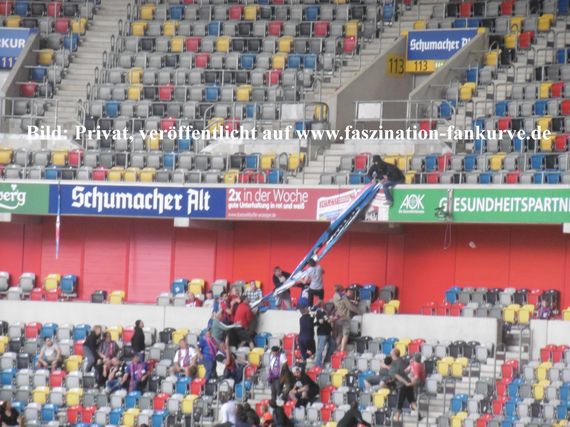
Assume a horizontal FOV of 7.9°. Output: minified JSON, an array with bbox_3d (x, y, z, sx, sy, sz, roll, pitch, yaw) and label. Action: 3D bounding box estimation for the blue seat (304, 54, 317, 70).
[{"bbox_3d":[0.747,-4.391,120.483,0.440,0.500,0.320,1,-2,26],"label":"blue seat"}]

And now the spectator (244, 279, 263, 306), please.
[{"bbox_3d":[-0.821,2.373,107.300,0.550,1.250,0.750,1,2,30],"label":"spectator"}]

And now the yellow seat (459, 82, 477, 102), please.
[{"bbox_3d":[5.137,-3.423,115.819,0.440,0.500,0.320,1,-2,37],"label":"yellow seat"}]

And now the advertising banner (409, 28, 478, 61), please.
[{"bbox_3d":[4.535,-4.788,117.000,2.900,0.820,0.100,1,-2,45],"label":"advertising banner"}]

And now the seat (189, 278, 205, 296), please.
[{"bbox_3d":[-2.365,2.005,111.200,0.450,0.500,0.340,1,-2,30],"label":"seat"}]

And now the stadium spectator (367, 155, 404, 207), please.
[{"bbox_3d":[2.745,-0.901,112.384,0.980,1.390,0.620,2,-2,-8],"label":"stadium spectator"}]

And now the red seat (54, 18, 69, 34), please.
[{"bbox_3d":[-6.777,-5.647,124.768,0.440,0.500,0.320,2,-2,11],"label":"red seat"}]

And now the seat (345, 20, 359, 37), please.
[{"bbox_3d":[1.875,-5.215,116.000,0.440,0.470,0.320,1,-2,33],"label":"seat"}]

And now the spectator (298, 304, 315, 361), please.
[{"bbox_3d":[0.560,3.230,107.200,0.500,1.720,0.450,2,-1,15],"label":"spectator"}]

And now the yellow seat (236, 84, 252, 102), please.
[{"bbox_3d":[-1.149,-3.403,116.700,0.440,0.480,0.320,1,-2,29],"label":"yellow seat"}]

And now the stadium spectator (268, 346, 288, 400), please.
[{"bbox_3d":[-0.214,4.371,110.000,0.500,1.690,0.350,2,-2,20],"label":"stadium spectator"}]

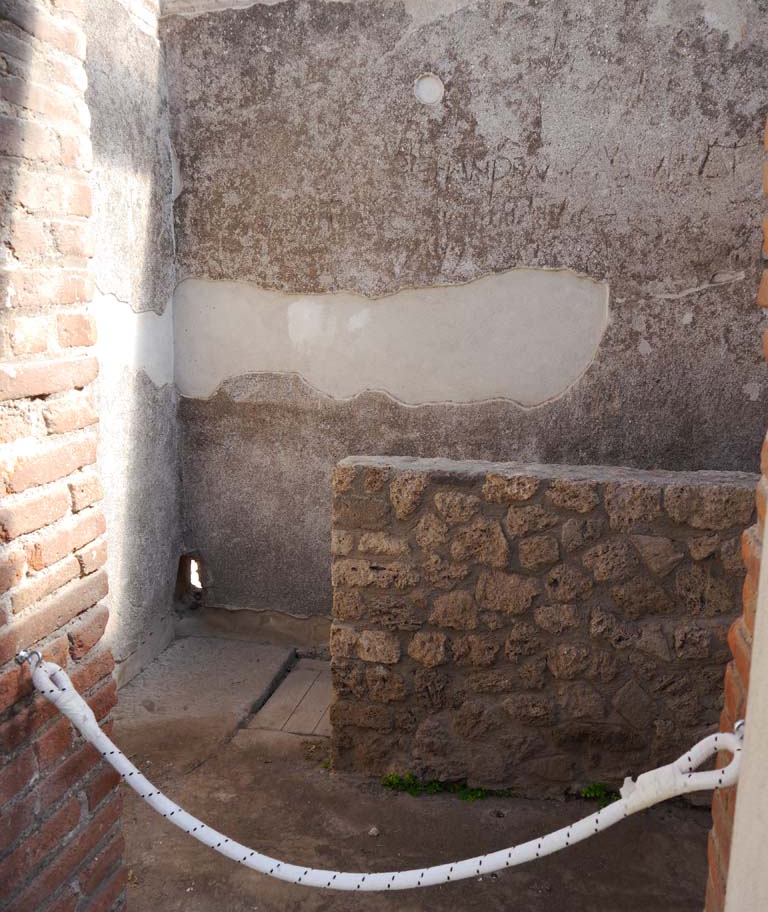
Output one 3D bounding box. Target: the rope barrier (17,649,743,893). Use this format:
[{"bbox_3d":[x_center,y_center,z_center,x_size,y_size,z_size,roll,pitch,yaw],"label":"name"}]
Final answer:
[{"bbox_3d":[-0.049,0.465,1.151,0.996,0.313,0.070,3,10,13],"label":"rope barrier"}]

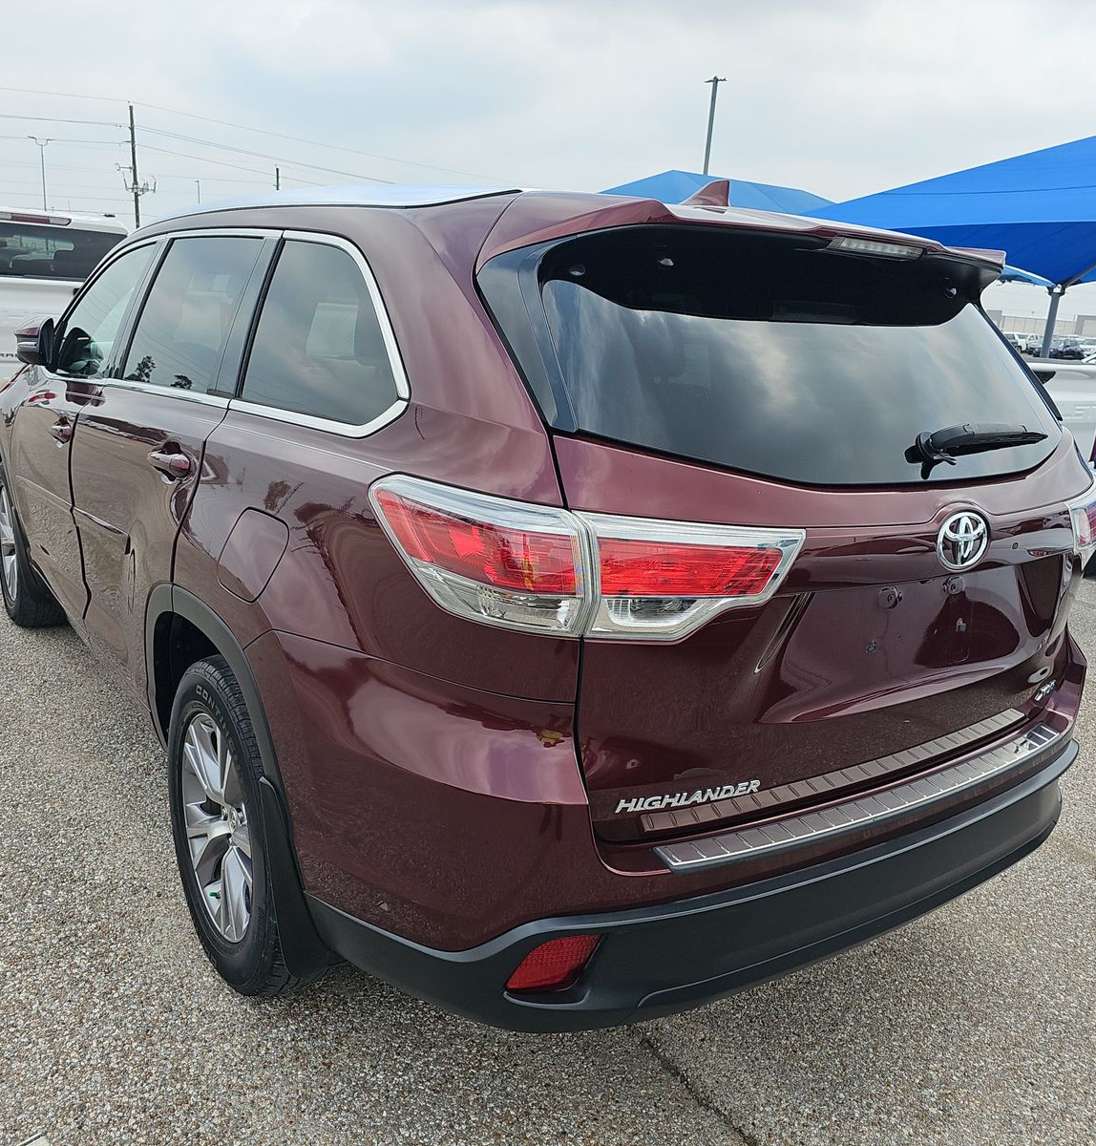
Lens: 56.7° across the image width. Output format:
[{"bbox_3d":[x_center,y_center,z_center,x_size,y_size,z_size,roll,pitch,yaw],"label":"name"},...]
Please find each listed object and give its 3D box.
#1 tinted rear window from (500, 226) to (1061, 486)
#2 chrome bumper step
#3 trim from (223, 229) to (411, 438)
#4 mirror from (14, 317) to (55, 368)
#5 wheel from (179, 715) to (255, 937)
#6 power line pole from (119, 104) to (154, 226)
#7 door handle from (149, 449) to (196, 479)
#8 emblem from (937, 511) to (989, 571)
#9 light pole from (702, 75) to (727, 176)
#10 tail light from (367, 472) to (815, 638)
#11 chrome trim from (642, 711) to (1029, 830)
[{"bbox_3d":[0.543,-0.357,1.877,1.380,0.466,0.109,-6,-14,-35],"label":"tinted rear window"},{"bbox_3d":[0.651,0.402,1.862,1.130,0.032,0.115,-7,18,-35],"label":"chrome bumper step"},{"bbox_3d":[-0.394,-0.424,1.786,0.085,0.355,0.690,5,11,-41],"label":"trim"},{"bbox_3d":[-1.672,-0.751,3.308,0.115,0.165,0.225,0,15,-16],"label":"mirror"},{"bbox_3d":[-0.660,0.546,2.273,0.190,0.490,0.490,-6,18,-35],"label":"wheel"},{"bbox_3d":[-31.214,-28.195,77.487,2.300,13.900,0.800,4,15,2],"label":"power line pole"},{"bbox_3d":[-0.834,-0.240,2.242,0.050,0.045,0.220,-7,18,-35],"label":"door handle"},{"bbox_3d":[0.693,-0.054,1.709,0.148,0.103,0.022,-6,11,-35],"label":"emblem"},{"bbox_3d":[5.945,-13.705,39.421,0.350,10.290,1.150,-7,18,-35],"label":"light pole"},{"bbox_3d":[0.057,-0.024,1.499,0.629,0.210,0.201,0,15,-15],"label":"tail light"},{"bbox_3d":[0.605,0.360,1.900,1.080,0.040,0.080,-6,18,-35],"label":"chrome trim"}]

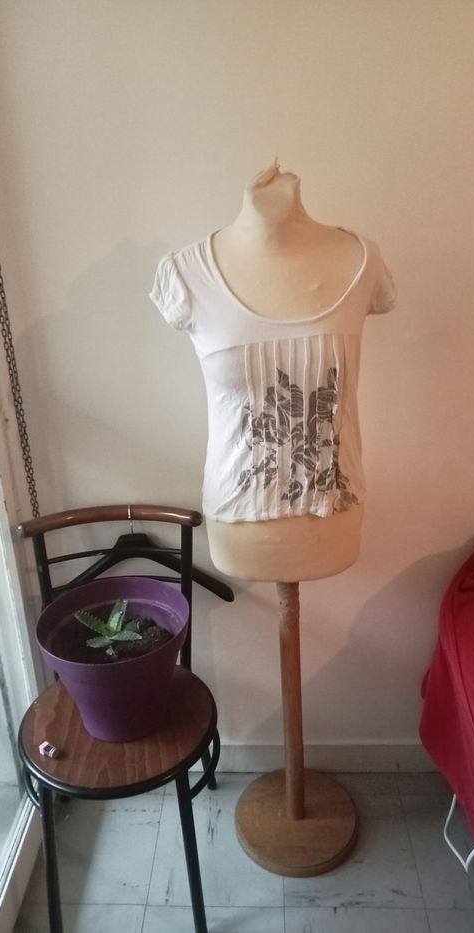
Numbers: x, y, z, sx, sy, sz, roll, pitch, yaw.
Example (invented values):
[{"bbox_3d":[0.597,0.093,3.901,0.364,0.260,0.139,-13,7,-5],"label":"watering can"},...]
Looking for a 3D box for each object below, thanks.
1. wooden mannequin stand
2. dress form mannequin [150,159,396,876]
[{"bbox_3d":[0.130,0.532,1.677,0.288,0.730,0.288,-1,23,3],"label":"wooden mannequin stand"},{"bbox_3d":[0.094,0.190,1.527,0.430,1.480,0.290,-6,24,-9],"label":"dress form mannequin"}]

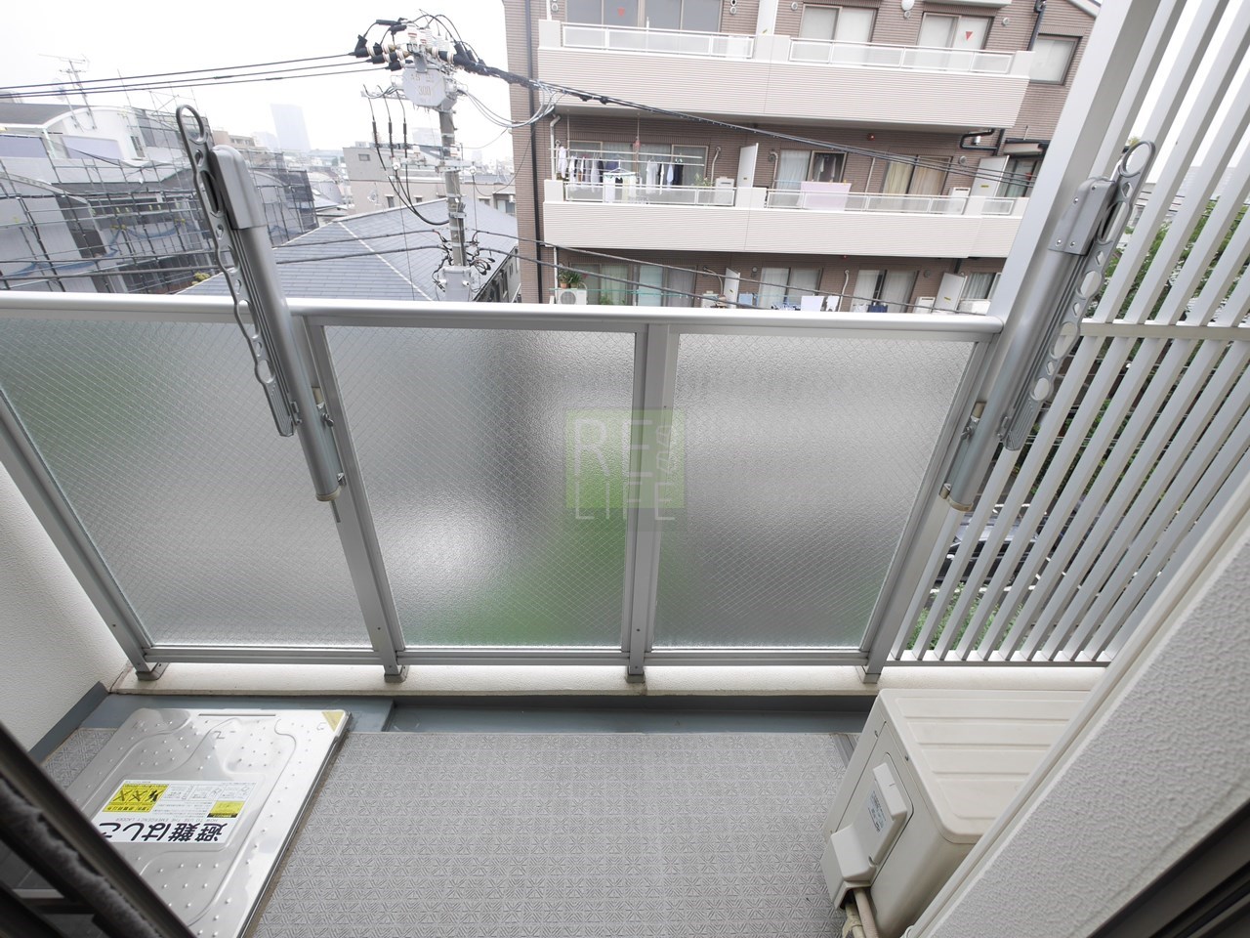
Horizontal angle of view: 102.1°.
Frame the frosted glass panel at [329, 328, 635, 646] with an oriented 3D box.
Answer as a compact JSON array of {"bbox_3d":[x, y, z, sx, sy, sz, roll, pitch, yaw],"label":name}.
[{"bbox_3d":[-0.337,0.129,1.375,0.700,1.020,0.020,1,29,-2],"label":"frosted glass panel"}]

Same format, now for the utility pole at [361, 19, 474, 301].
[{"bbox_3d":[-3.402,-2.849,10.274,1.450,9.300,1.100,-1,29,-5],"label":"utility pole"}]

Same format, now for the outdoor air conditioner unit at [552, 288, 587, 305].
[{"bbox_3d":[-1.426,-4.580,13.698,0.800,0.560,0.300,-1,29,-5],"label":"outdoor air conditioner unit"}]

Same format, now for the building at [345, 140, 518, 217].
[{"bbox_3d":[-15.075,-23.148,45.382,14.300,9.400,9.000,-1,29,-5],"label":"building"}]

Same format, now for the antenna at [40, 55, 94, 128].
[{"bbox_3d":[-22.633,-15.630,20.992,1.500,2.400,0.550,-23,38,-37],"label":"antenna"}]

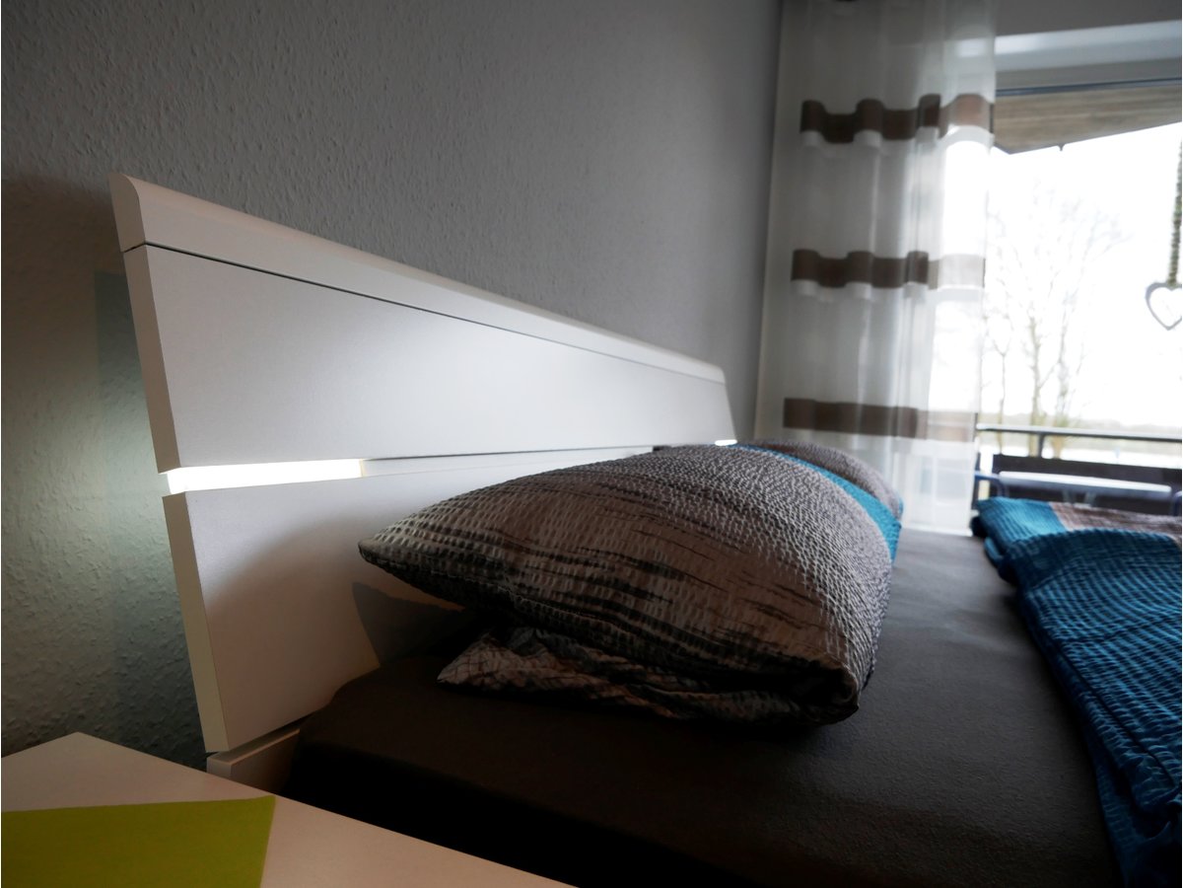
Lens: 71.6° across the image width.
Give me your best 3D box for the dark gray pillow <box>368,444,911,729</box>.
[{"bbox_3d":[0.142,0.104,0.970,0.396,0.201,0.822,4,2,22],"label":"dark gray pillow"}]

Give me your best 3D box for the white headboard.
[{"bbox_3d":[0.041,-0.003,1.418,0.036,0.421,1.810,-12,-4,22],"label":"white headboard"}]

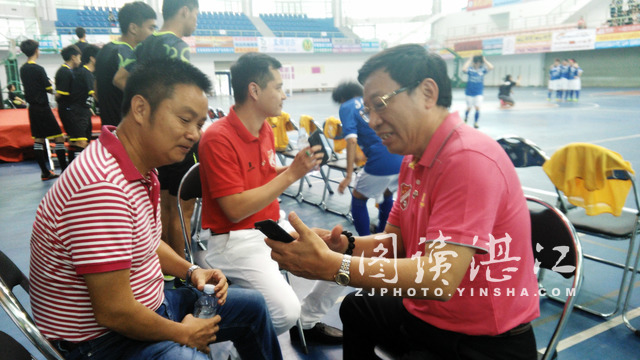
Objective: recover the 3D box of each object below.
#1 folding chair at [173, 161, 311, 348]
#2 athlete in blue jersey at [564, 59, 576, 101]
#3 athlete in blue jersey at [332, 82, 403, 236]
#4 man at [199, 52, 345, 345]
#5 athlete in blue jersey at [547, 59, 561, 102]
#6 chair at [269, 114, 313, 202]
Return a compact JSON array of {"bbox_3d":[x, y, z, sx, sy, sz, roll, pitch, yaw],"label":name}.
[{"bbox_3d":[-0.333,0.357,2.008,0.430,0.845,0.460,-12,16,-39],"label":"folding chair"},{"bbox_3d":[10.244,-4.085,18.700,0.500,1.700,0.320,6,15,31],"label":"athlete in blue jersey"},{"bbox_3d":[0.326,-0.062,3.081,0.480,1.150,0.620,-12,16,-39],"label":"athlete in blue jersey"},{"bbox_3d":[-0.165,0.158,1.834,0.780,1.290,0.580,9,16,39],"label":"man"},{"bbox_3d":[9.631,-4.129,18.900,0.500,1.700,0.320,6,15,31],"label":"athlete in blue jersey"},{"bbox_3d":[-0.171,-0.257,4.730,0.460,0.845,0.430,-10,15,-34],"label":"chair"}]

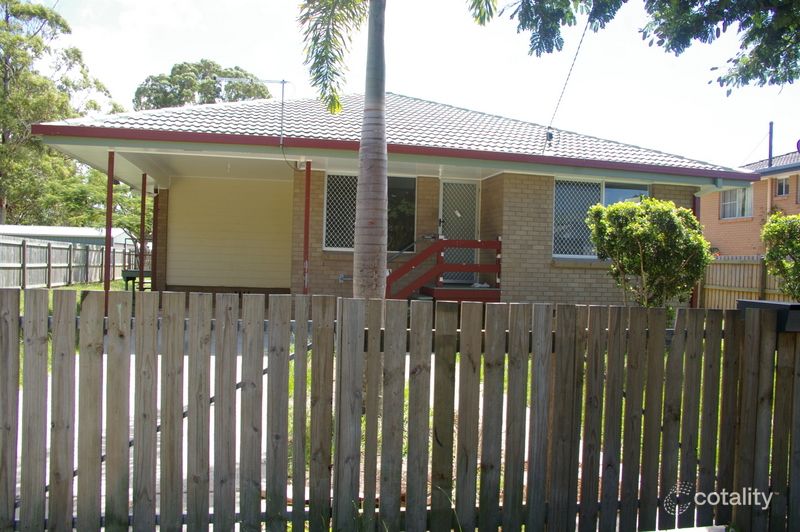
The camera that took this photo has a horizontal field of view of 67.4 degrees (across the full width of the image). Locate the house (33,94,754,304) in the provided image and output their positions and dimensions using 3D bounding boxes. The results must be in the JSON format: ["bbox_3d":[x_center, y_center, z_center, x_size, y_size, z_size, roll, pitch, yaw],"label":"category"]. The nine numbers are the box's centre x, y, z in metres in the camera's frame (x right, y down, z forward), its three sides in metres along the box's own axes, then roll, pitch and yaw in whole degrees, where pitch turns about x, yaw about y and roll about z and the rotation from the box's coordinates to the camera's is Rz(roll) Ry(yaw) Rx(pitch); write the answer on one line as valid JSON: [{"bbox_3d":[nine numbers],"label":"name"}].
[{"bbox_3d":[-0.379,-1.883,16.081,13.200,5.950,11.500,2,1,-12],"label":"house"}]

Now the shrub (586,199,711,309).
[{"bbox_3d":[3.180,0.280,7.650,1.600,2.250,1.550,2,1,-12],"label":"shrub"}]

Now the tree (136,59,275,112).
[{"bbox_3d":[-13.100,-6.700,40.000,10.000,14.200,9.500,2,1,-12],"label":"tree"}]

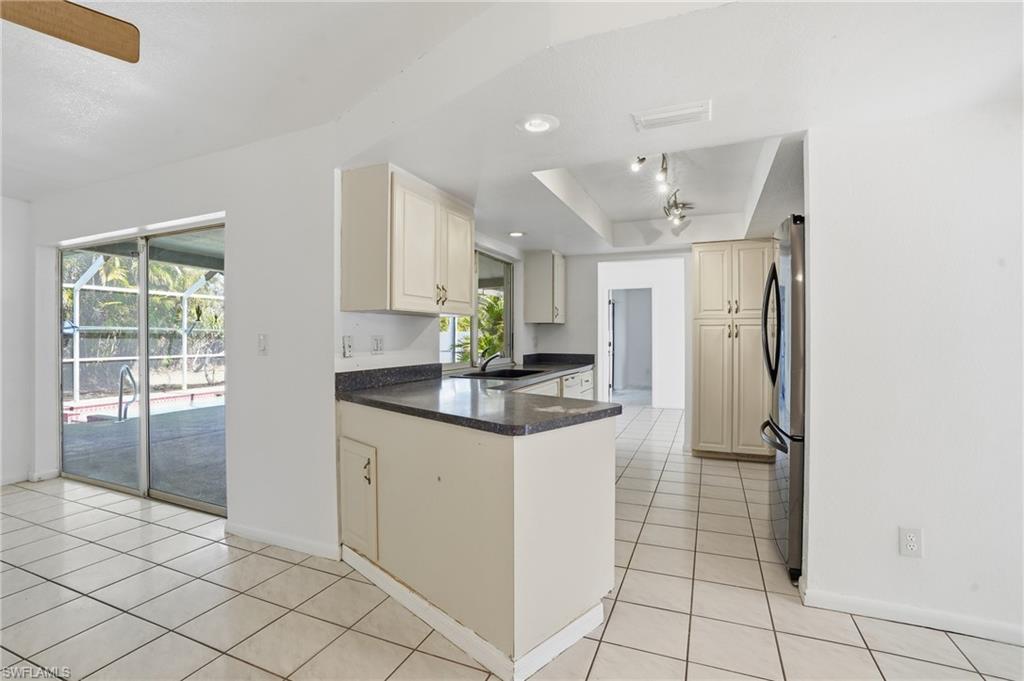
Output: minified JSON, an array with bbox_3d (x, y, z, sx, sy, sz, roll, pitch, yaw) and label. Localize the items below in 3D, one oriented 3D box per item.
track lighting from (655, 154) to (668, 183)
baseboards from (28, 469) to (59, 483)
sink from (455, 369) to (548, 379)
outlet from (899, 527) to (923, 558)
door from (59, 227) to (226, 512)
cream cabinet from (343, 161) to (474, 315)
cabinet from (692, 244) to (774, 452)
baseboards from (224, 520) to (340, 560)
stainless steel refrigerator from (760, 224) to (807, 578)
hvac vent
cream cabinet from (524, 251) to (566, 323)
[{"bbox_3d":[0.934,-1.072,2.834,0.089,0.154,0.119,0,0,23],"label":"track lighting"},{"bbox_3d":[-4.008,1.168,3.906,0.025,0.079,0.189,0,0,23],"label":"baseboards"},{"bbox_3d":[-0.059,0.377,3.764,0.546,0.198,0.803,0,0,23],"label":"sink"},{"bbox_3d":[1.660,0.845,1.888,0.072,0.119,0.012,0,0,23],"label":"outlet"},{"bbox_3d":[-2.819,0.199,3.508,2.401,2.009,0.089,0,0,23],"label":"door"},{"bbox_3d":[-0.601,-0.544,2.877,0.317,0.768,0.962,0,0,23],"label":"cream cabinet"},{"bbox_3d":[2.231,0.106,4.620,0.730,2.164,0.347,0,0,23],"label":"cabinet"},{"bbox_3d":[-1.361,1.158,2.651,0.908,0.082,0.020,0,0,23],"label":"baseboards"},{"bbox_3d":[1.840,0.292,2.477,0.828,1.796,0.903,0,0,23],"label":"stainless steel refrigerator"},{"bbox_3d":[0.682,-0.947,1.934,0.306,0.025,0.179,0,0,23],"label":"hvac vent"},{"bbox_3d":[0.387,-0.584,5.219,0.327,0.789,0.491,0,0,23],"label":"cream cabinet"}]

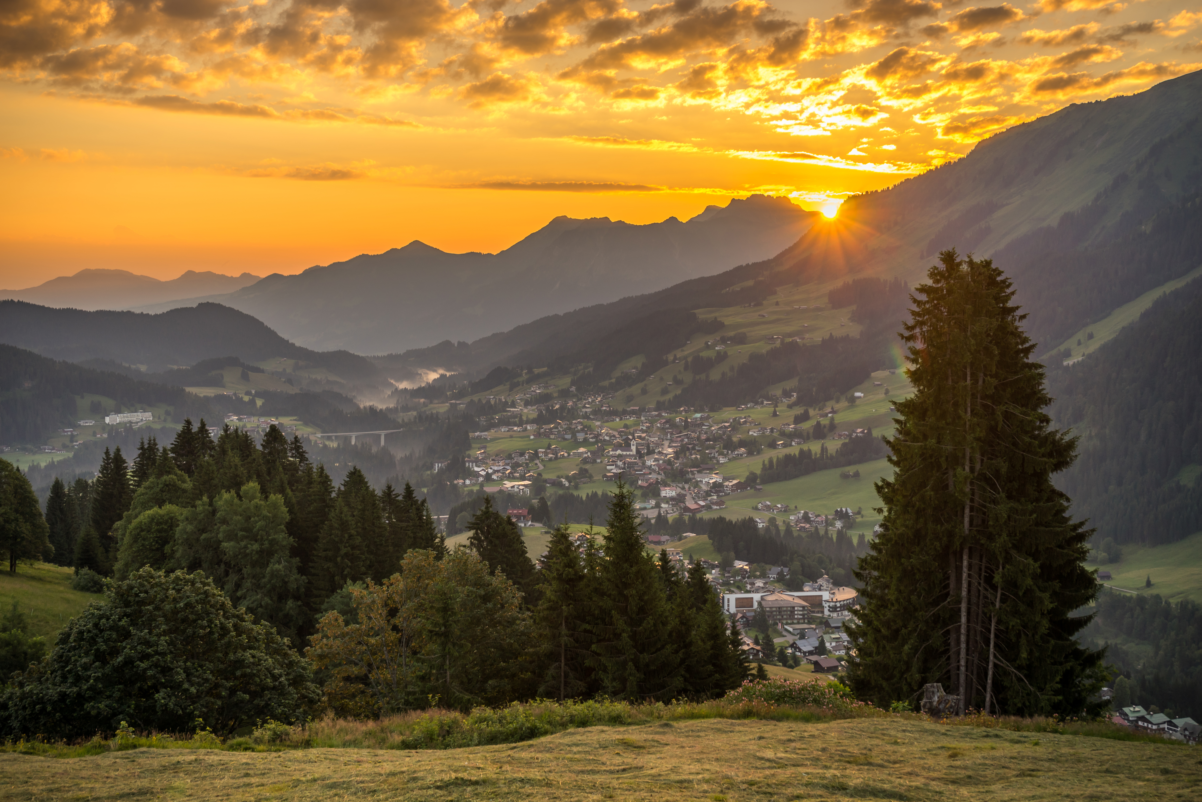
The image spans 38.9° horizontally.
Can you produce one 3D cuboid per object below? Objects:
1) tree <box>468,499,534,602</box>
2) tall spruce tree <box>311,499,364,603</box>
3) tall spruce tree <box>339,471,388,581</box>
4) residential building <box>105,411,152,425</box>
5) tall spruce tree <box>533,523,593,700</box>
[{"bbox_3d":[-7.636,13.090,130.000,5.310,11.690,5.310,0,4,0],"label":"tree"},{"bbox_3d":[-25.571,15.294,165.000,5.190,11.470,5.190,0,4,0],"label":"tall spruce tree"},{"bbox_3d":[-25.762,14.392,185.000,5.410,14.290,5.410,0,4,0],"label":"tall spruce tree"},{"bbox_3d":[-857.407,30.273,3100.000,86.000,19.000,20.000,-3,4,-36],"label":"residential building"},{"bbox_3d":[-1.809,10.225,82.000,3.080,8.600,3.080,0,4,0],"label":"tall spruce tree"}]

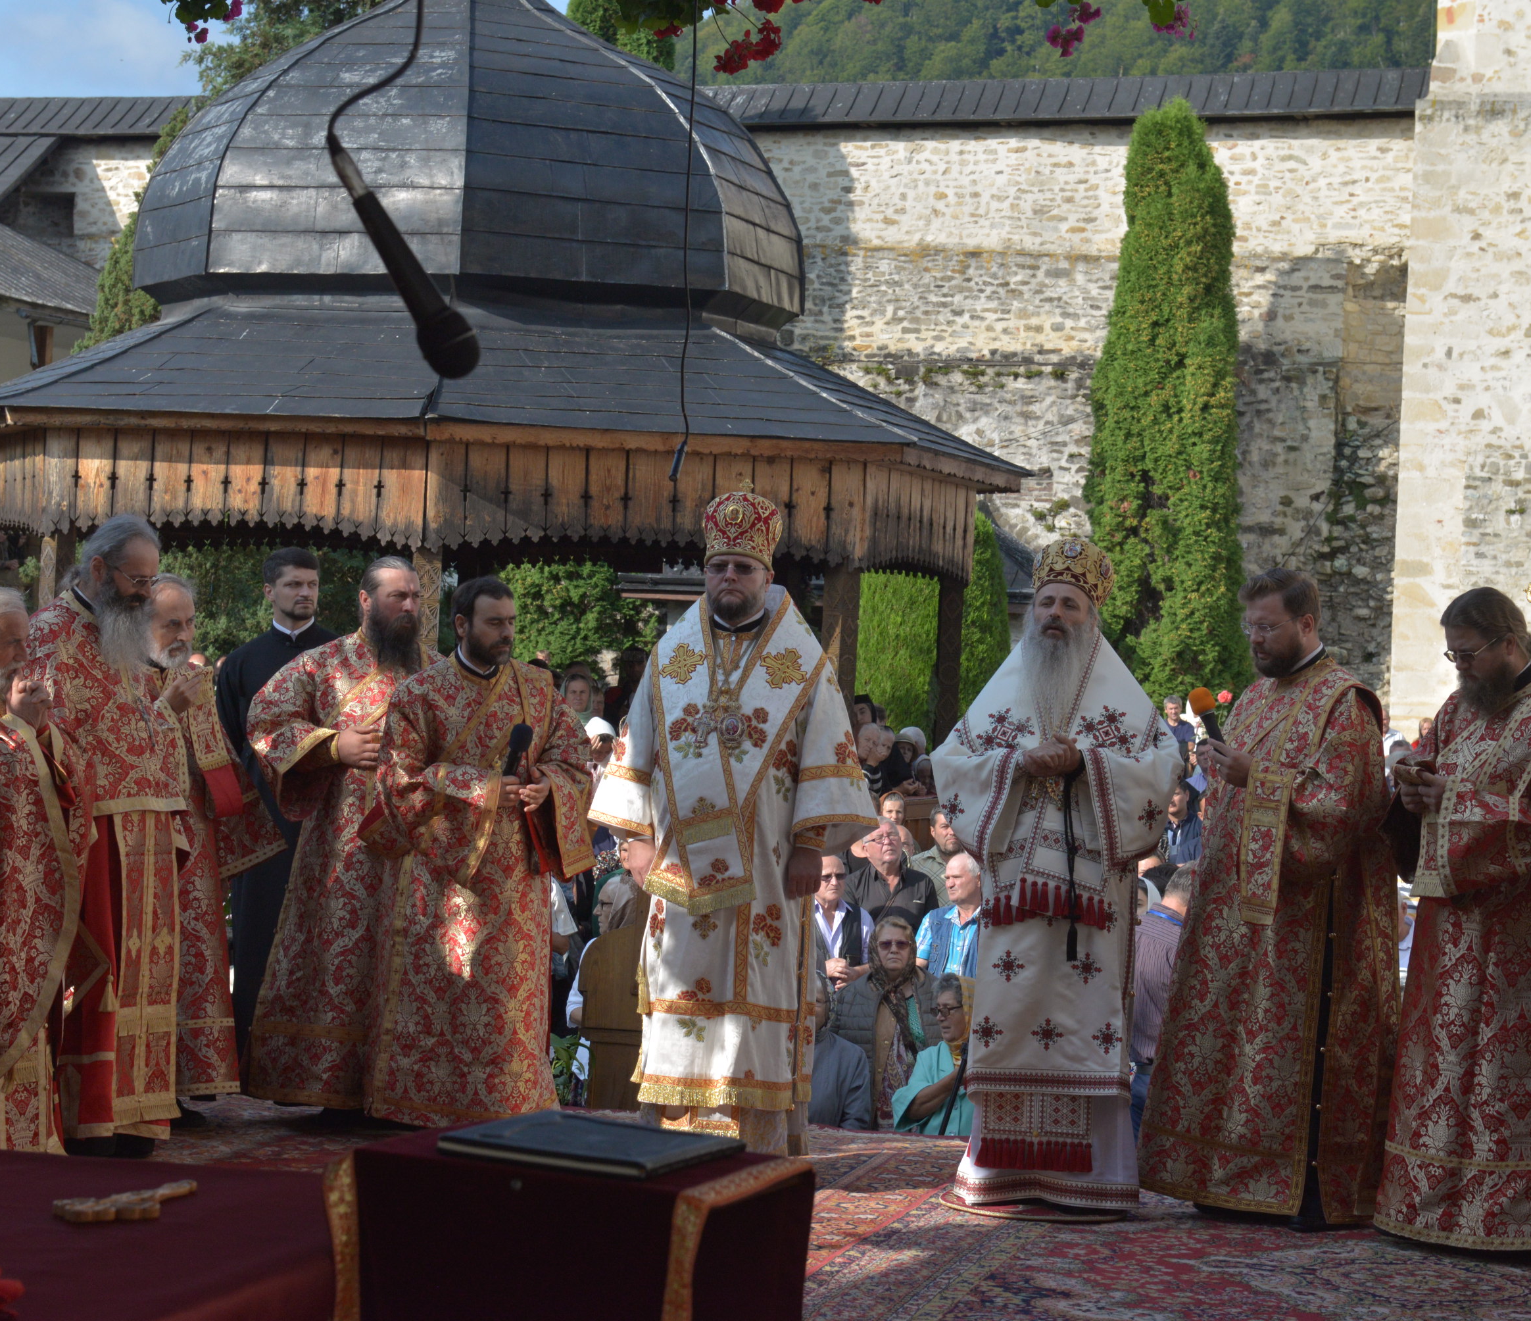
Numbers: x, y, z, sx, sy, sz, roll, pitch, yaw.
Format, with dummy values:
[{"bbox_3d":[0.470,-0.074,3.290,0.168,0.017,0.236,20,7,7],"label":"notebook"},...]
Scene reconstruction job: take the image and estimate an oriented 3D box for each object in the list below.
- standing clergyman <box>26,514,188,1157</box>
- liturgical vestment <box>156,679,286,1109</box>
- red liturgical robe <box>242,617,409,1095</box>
[{"bbox_3d":[-1.851,0.484,10.800,0.460,1.800,0.570,1,-2,37],"label":"standing clergyman"},{"bbox_3d":[-1.803,0.696,11.950,0.480,1.329,0.580,2,1,38],"label":"liturgical vestment"},{"bbox_3d":[-1.315,0.647,12.100,0.700,1.480,0.520,3,-2,-41],"label":"red liturgical robe"}]

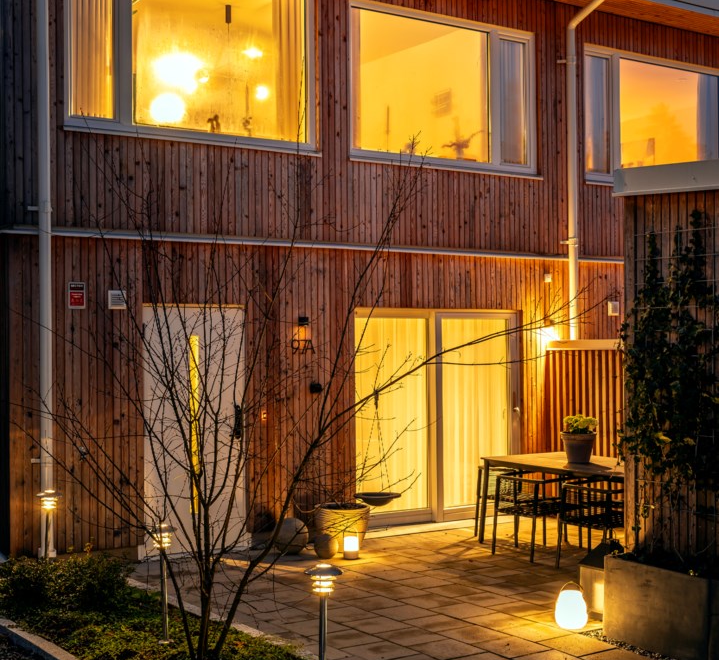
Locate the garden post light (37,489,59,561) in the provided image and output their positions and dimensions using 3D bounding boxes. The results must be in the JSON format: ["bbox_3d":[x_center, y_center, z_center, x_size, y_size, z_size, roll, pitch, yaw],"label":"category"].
[{"bbox_3d":[-2.257,1.526,8.500,0.183,0.703,0.183,0,-1,-34],"label":"garden post light"}]

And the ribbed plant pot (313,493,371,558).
[{"bbox_3d":[-0.146,1.700,10.074,0.488,0.389,0.488,-1,-1,0],"label":"ribbed plant pot"}]

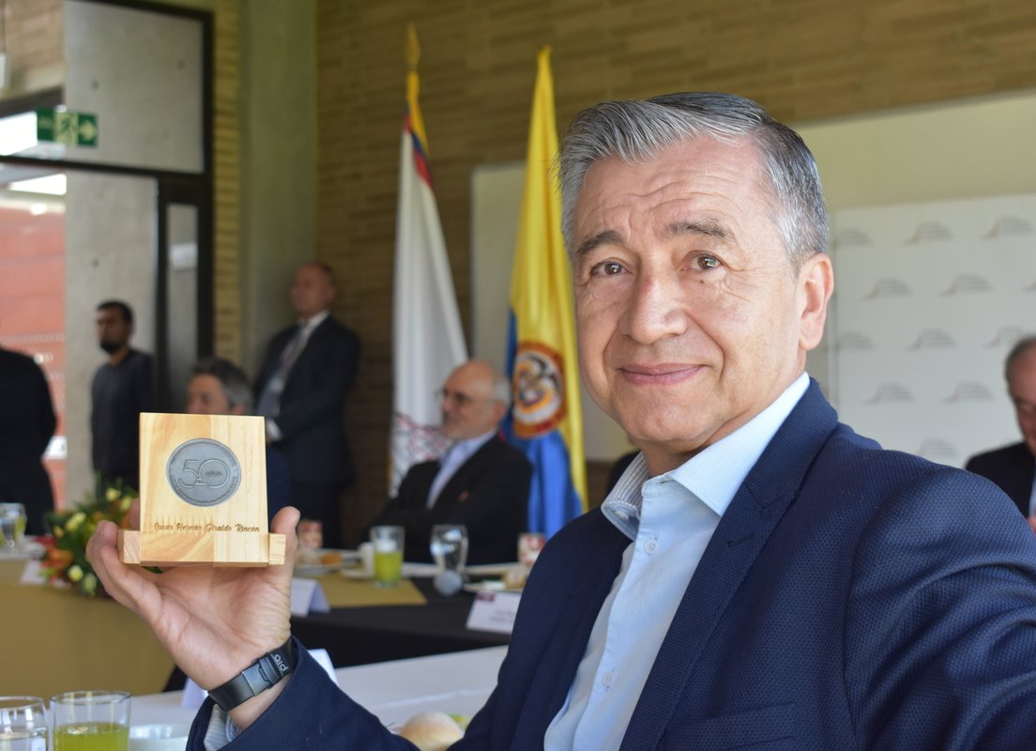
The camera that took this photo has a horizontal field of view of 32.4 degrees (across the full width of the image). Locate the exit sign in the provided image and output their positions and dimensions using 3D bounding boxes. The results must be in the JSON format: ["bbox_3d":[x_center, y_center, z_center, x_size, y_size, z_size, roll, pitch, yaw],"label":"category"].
[{"bbox_3d":[-2.059,-1.133,8.150,0.300,0.150,0.025,1,-1,-40],"label":"exit sign"}]

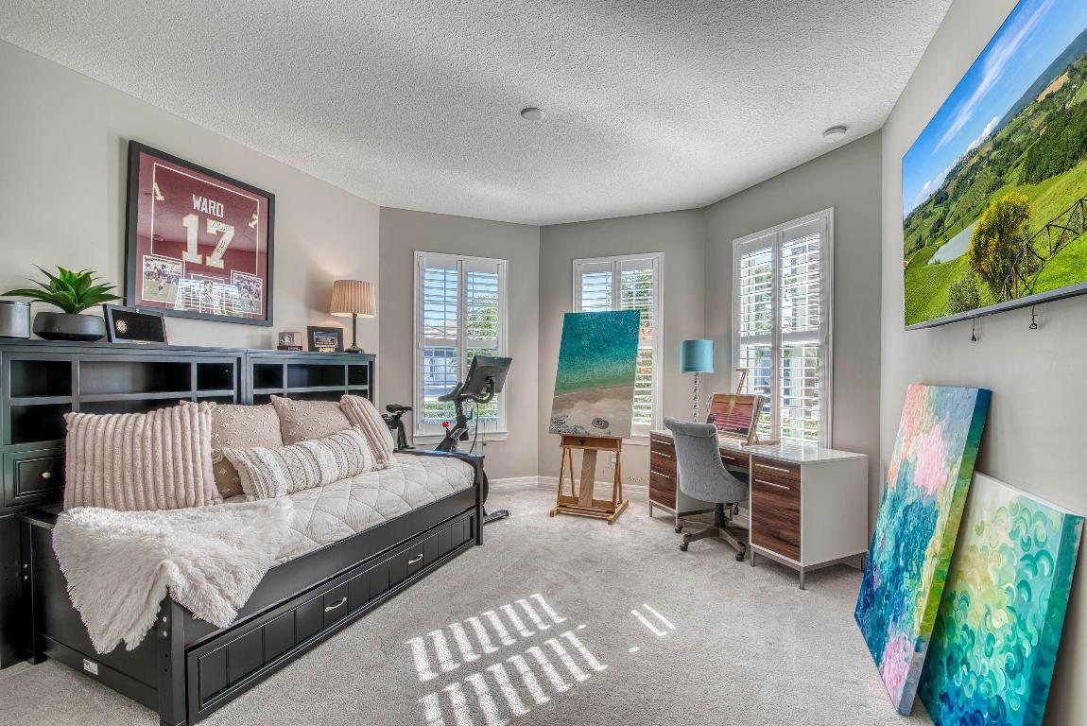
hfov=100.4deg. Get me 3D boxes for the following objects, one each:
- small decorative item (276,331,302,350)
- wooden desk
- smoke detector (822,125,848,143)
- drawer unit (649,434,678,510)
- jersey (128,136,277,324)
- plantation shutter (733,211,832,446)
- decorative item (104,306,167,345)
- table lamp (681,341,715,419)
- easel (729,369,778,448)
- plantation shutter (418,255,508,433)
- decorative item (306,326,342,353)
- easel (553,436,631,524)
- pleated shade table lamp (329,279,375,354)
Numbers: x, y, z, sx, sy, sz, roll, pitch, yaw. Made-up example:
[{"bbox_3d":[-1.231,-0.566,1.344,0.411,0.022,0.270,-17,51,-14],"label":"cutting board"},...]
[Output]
[{"bbox_3d":[-1.844,-0.160,3.293,0.080,0.147,0.160,0,0,41],"label":"small decorative item"},{"bbox_3d":[1.517,0.966,3.455,0.610,0.750,1.450,1,0,-23],"label":"wooden desk"},{"bbox_3d":[1.923,-1.515,2.985,0.140,0.045,0.140,0,0,24],"label":"smoke detector"},{"bbox_3d":[1.290,0.920,4.020,0.580,0.620,0.355,0,0,-24],"label":"drawer unit"},{"bbox_3d":[-2.126,-0.750,2.885,0.040,0.932,0.846,0,0,24],"label":"jersey"},{"bbox_3d":[1.843,-0.157,3.541,0.090,1.815,0.920,1,0,-21],"label":"plantation shutter"},{"bbox_3d":[-2.121,-0.185,2.369,0.025,0.188,0.337,-9,0,-1],"label":"decorative item"},{"bbox_3d":[1.342,0.195,3.970,0.286,0.830,0.286,0,0,-24],"label":"table lamp"},{"bbox_3d":[1.577,0.312,3.627,0.390,0.590,0.400,0,0,-24],"label":"easel"},{"bbox_3d":[-0.830,-0.169,4.590,0.945,1.805,0.090,1,0,-21],"label":"plantation shutter"},{"bbox_3d":[-1.674,-0.173,3.492,0.263,0.195,0.020,1,-9,-45],"label":"decorative item"},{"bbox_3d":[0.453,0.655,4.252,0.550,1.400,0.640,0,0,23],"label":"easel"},{"bbox_3d":[-1.603,-0.388,3.823,0.350,0.600,0.350,0,0,24],"label":"pleated shade table lamp"}]

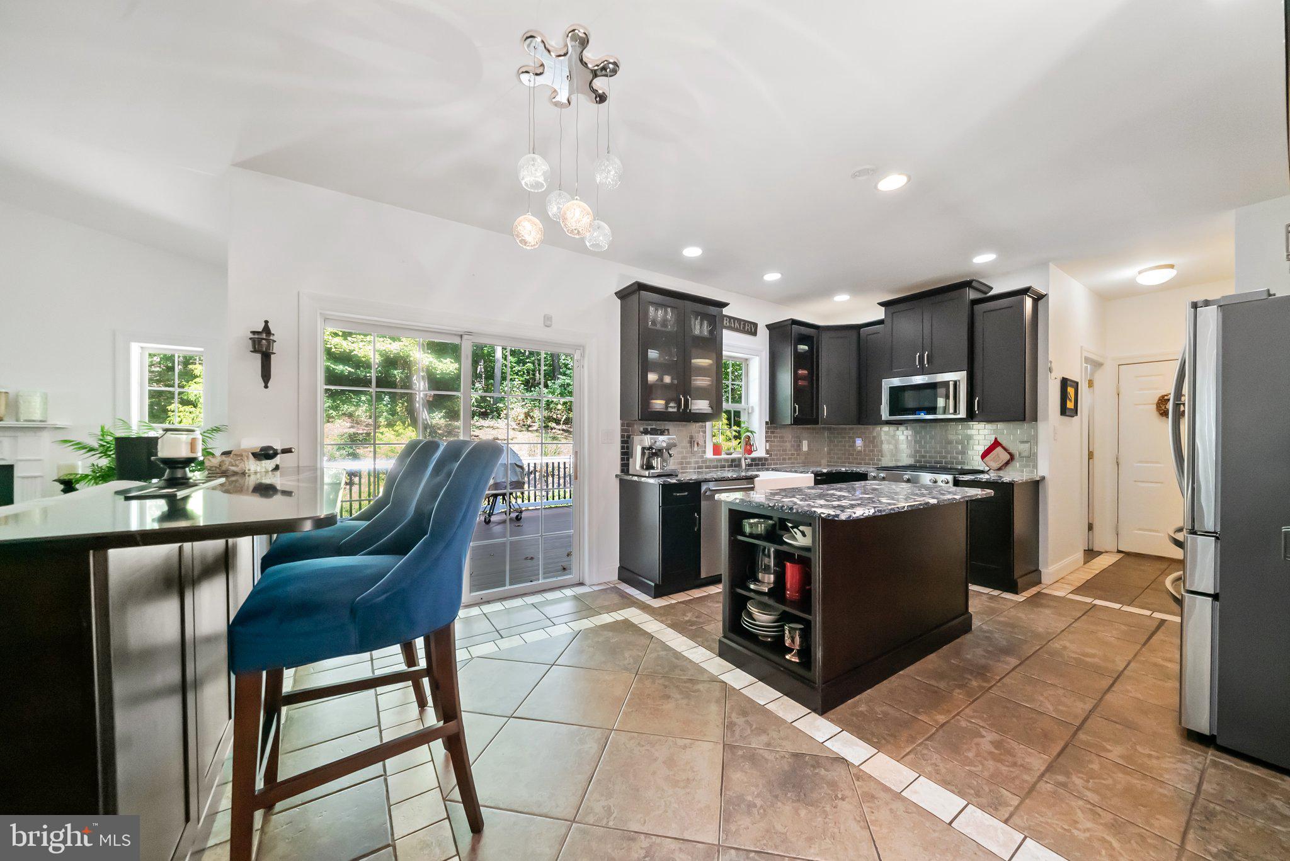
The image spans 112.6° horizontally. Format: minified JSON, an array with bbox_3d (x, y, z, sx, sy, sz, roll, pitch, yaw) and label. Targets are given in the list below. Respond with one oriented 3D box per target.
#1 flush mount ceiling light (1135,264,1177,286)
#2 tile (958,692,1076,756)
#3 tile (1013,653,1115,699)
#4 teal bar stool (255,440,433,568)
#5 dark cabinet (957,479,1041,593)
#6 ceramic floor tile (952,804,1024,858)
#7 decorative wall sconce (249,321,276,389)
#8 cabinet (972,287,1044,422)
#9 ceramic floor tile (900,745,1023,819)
[{"bbox_3d":[4.426,-1.333,3.723,0.245,0.125,0.245,0,0,-34],"label":"flush mount ceiling light"},{"bbox_3d":[1.653,1.296,1.913,0.322,0.010,0.322,0,0,-34],"label":"tile"},{"bbox_3d":[2.212,1.289,2.257,0.341,0.012,0.296,0,0,-34],"label":"tile"},{"bbox_3d":[-1.361,0.672,2.085,0.665,1.245,0.521,0,0,-33],"label":"teal bar stool"},{"bbox_3d":[3.068,0.853,3.723,0.605,0.890,0.402,0,0,-33],"label":"dark cabinet"},{"bbox_3d":[1.113,1.304,1.398,0.147,0.010,0.147,0,0,-31],"label":"ceramic floor tile"},{"bbox_3d":[-2.130,-0.424,2.414,0.115,0.395,0.130,0,0,-34],"label":"decorative wall sconce"},{"bbox_3d":[3.183,-0.624,3.769,0.362,1.086,0.423,0,0,-33],"label":"cabinet"},{"bbox_3d":[1.157,1.294,1.587,0.155,0.010,0.320,0,0,-34],"label":"ceramic floor tile"}]

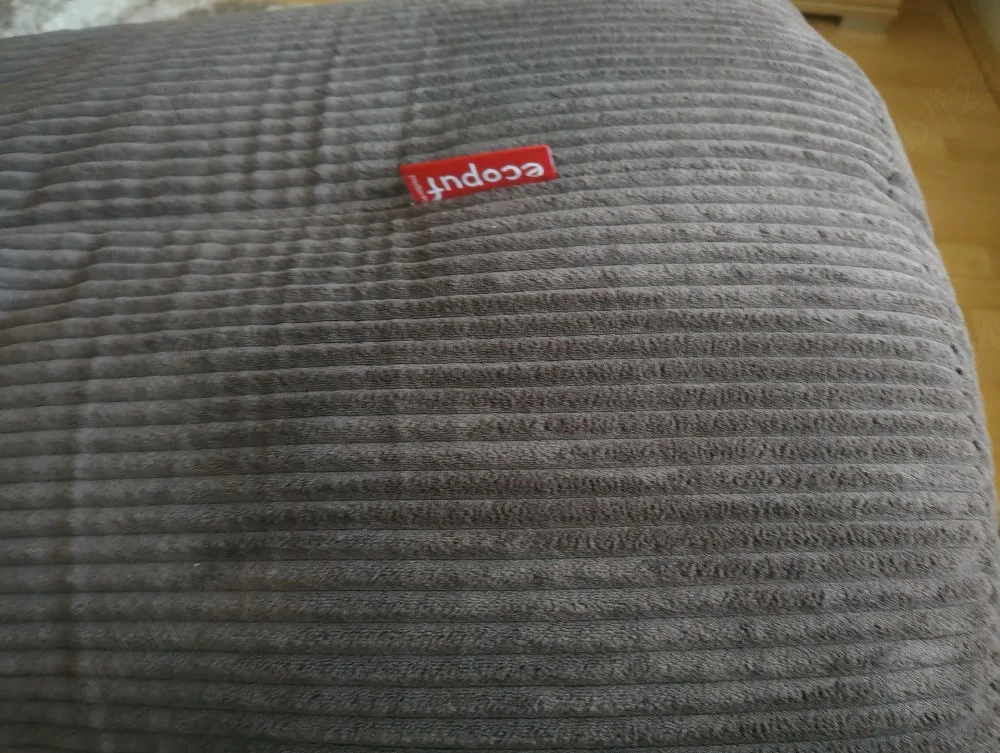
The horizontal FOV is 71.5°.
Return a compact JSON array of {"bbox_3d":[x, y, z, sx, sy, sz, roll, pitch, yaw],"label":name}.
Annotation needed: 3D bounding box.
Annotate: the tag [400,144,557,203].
[{"bbox_3d":[-0.009,-0.091,0.310,0.067,0.003,0.022,-12,64,-10],"label":"tag"}]

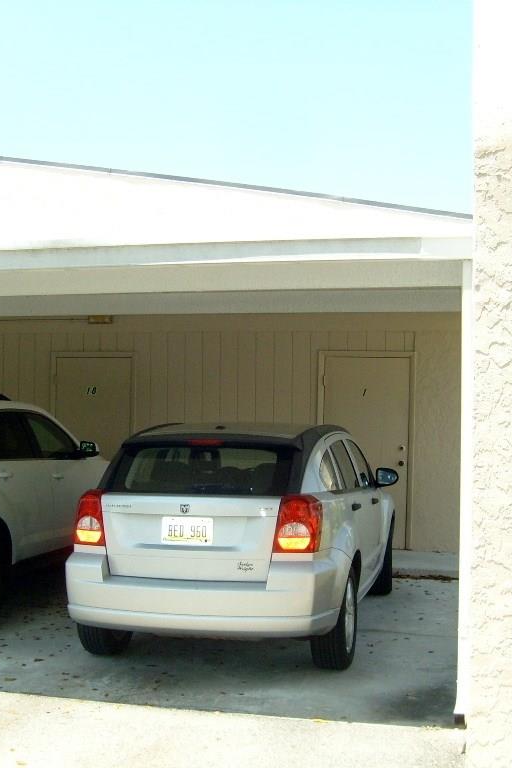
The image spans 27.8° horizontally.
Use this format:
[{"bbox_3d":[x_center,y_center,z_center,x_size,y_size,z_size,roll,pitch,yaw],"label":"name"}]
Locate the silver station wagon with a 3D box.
[{"bbox_3d":[0.081,1.047,8.061,1.800,1.530,4.410,1,-1,13],"label":"silver station wagon"}]

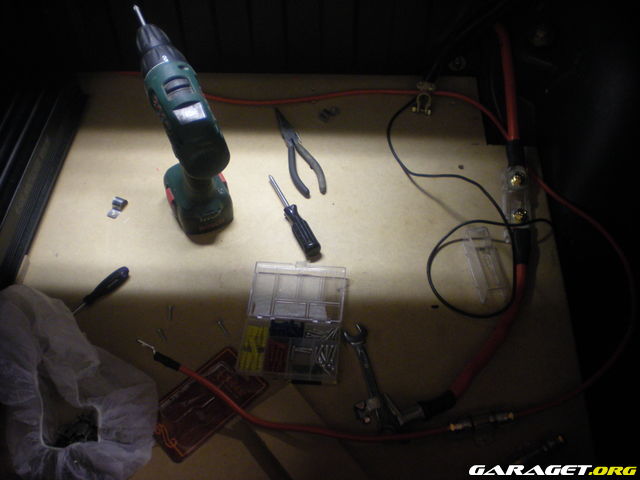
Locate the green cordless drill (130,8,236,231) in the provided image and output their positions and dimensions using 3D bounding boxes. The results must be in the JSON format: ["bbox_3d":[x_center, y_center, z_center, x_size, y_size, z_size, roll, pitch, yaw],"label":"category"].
[{"bbox_3d":[-0.187,-0.162,0.944,0.078,0.230,0.315,-18,53,-12],"label":"green cordless drill"}]

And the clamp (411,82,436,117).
[{"bbox_3d":[0.166,-0.225,1.113,0.036,0.026,0.068,1,51,3],"label":"clamp"}]

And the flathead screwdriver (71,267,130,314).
[{"bbox_3d":[-0.299,0.085,0.883,0.022,0.022,0.155,31,59,24],"label":"flathead screwdriver"}]

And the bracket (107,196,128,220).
[{"bbox_3d":[-0.285,-0.044,0.991,0.018,0.014,0.035,32,59,25],"label":"bracket"}]

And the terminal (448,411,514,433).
[{"bbox_3d":[0.179,0.200,0.773,0.076,0.018,0.018,-10,51,-6],"label":"terminal"}]

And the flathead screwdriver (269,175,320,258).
[{"bbox_3d":[-0.037,-0.037,0.969,0.025,0.025,0.163,-21,53,-14],"label":"flathead screwdriver"}]

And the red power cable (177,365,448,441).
[{"bbox_3d":[-0.017,0.194,0.781,0.324,0.024,0.052,10,52,10],"label":"red power cable"}]

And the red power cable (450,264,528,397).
[{"bbox_3d":[0.211,0.104,0.841,0.030,0.025,0.224,24,56,20],"label":"red power cable"}]

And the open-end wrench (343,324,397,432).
[{"bbox_3d":[0.057,0.157,0.814,0.033,0.014,0.141,-11,51,-7],"label":"open-end wrench"}]

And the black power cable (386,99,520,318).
[{"bbox_3d":[0.186,-0.067,0.965,0.138,0.055,0.410,-8,51,-4],"label":"black power cable"}]

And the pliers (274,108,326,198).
[{"bbox_3d":[-0.035,-0.136,1.053,0.042,0.018,0.201,-16,52,-11],"label":"pliers"}]

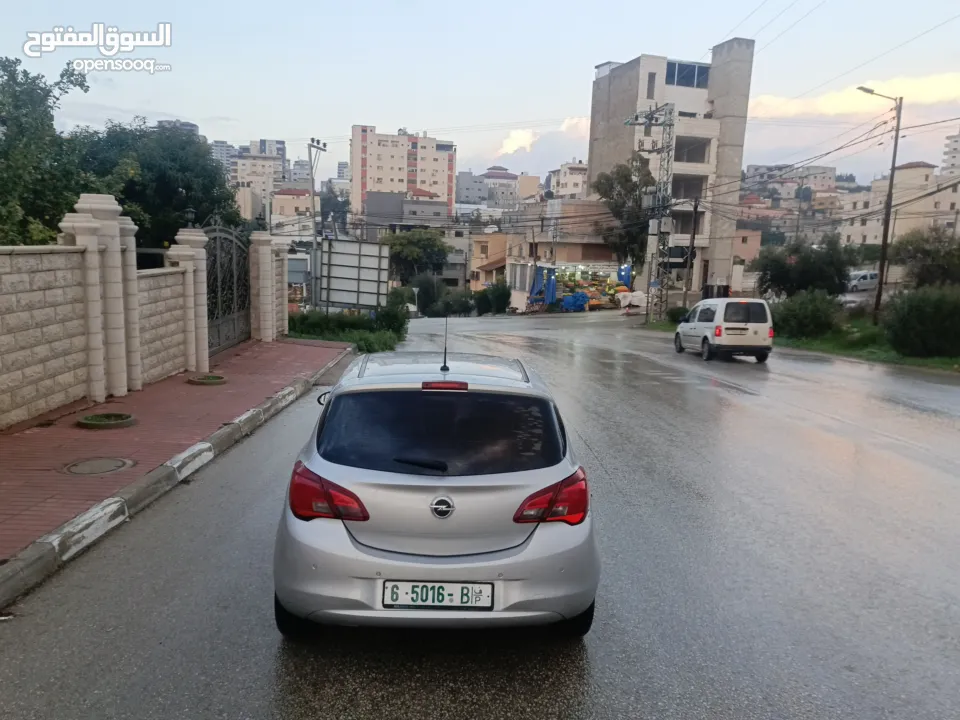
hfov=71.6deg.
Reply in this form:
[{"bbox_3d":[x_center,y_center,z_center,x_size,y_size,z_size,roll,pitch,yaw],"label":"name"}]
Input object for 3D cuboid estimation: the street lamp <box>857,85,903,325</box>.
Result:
[{"bbox_3d":[17.433,-6.757,29.460,2.000,10.294,0.350,0,9,-14],"label":"street lamp"}]

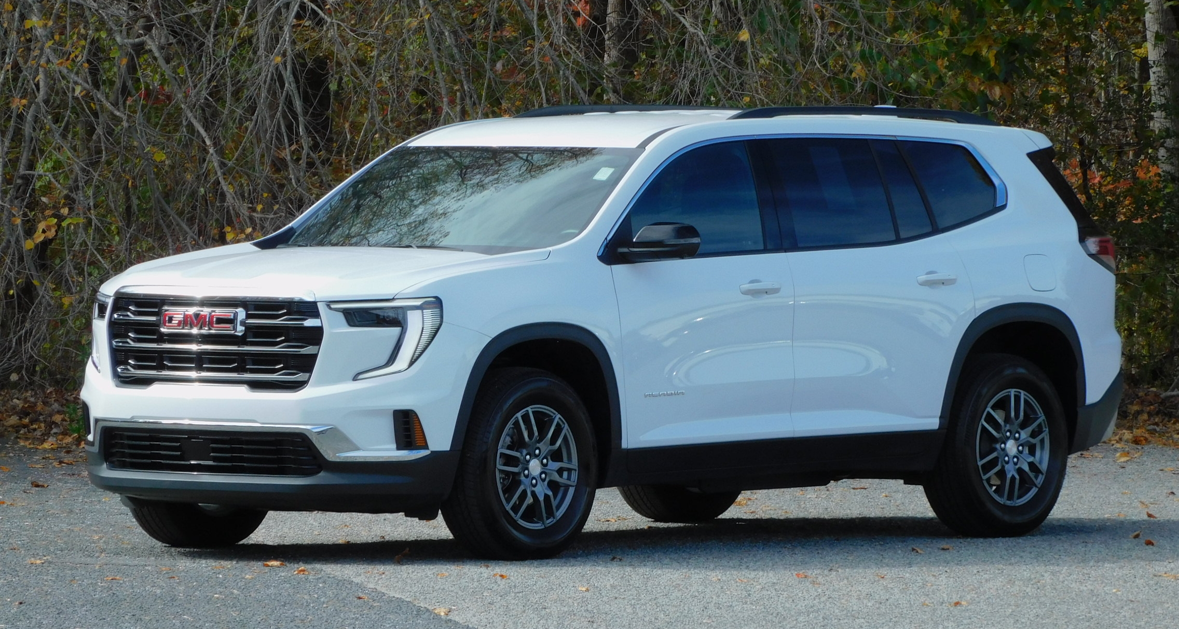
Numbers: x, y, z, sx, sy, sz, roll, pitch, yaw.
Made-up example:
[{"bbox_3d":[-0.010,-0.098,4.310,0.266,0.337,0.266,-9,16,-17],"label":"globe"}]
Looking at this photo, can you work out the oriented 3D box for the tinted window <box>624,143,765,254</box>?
[{"bbox_3d":[0.401,-0.477,41.708,0.070,0.480,0.880,-24,-15,38],"label":"tinted window"}]

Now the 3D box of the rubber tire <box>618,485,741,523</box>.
[{"bbox_3d":[0.404,0.518,44.379,0.255,0.775,0.780,2,2,41],"label":"rubber tire"}]

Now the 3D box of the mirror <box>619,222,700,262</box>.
[{"bbox_3d":[0.278,-0.291,41.310,0.240,0.165,0.250,2,2,41],"label":"mirror"}]

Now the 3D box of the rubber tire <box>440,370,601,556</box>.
[{"bbox_3d":[-0.287,0.602,40.965,0.260,0.778,0.782,2,2,41],"label":"rubber tire"}]

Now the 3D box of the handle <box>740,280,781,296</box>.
[{"bbox_3d":[0.689,-0.109,41.897,0.055,0.052,0.250,2,2,41],"label":"handle"}]

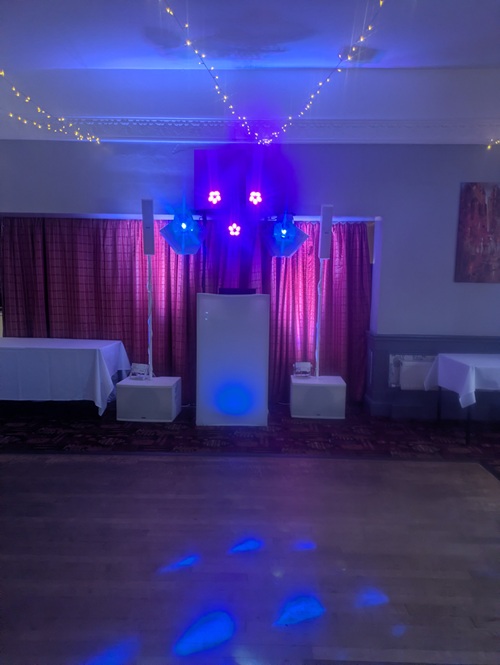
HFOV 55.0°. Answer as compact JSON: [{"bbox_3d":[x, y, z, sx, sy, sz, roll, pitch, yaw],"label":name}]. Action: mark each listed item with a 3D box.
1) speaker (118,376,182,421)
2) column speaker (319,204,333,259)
[{"bbox_3d":[-1.067,0.710,5.165,0.579,0.380,0.451,1,6,3],"label":"speaker"},{"bbox_3d":[0.832,-1.102,5.265,0.109,0.565,0.125,2,6,2],"label":"column speaker"}]

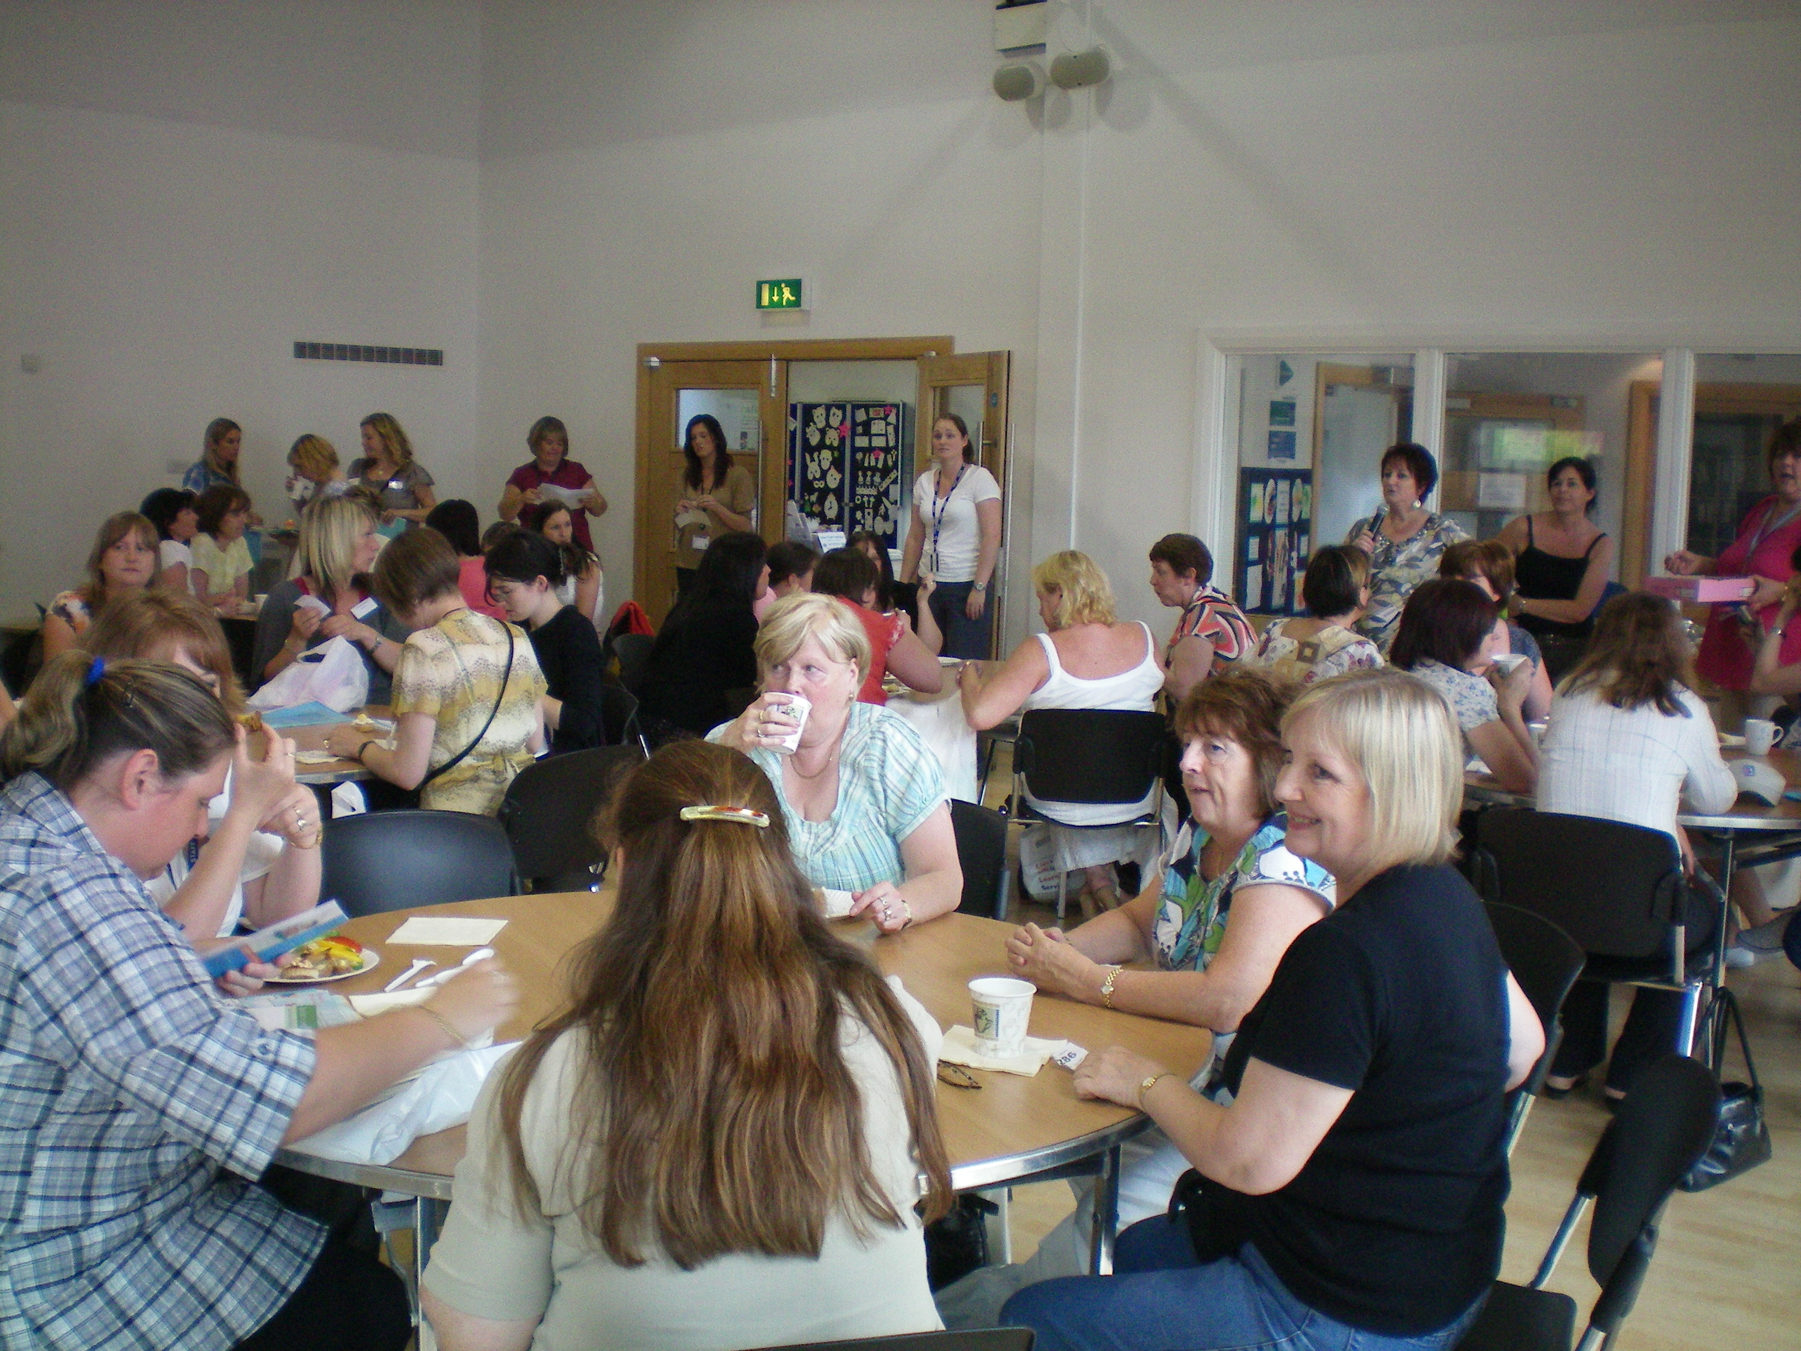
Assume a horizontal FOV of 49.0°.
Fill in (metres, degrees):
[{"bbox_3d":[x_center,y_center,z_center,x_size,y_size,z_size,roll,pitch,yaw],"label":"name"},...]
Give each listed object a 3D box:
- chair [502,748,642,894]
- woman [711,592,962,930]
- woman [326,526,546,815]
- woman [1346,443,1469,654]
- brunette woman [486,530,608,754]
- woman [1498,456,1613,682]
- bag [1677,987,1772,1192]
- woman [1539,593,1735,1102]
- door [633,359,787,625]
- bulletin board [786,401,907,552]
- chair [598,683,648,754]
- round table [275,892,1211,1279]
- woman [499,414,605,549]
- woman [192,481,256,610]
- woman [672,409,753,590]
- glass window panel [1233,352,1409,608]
[{"bbox_3d":[-0.930,0.548,4.969,0.460,0.790,0.500,-4,8,-43],"label":"chair"},{"bbox_3d":[-0.143,0.482,3.774,0.520,1.260,0.760,3,6,16],"label":"woman"},{"bbox_3d":[-1.127,0.324,4.820,0.440,1.310,0.660,-3,8,-36],"label":"woman"},{"bbox_3d":[1.889,-0.064,7.535,0.460,1.626,0.330,5,7,31],"label":"woman"},{"bbox_3d":[-1.190,0.222,5.748,0.720,1.260,0.480,0,6,-12],"label":"brunette woman"},{"bbox_3d":[2.595,-0.072,7.934,0.470,1.598,0.310,4,6,20],"label":"woman"},{"bbox_3d":[1.803,0.897,4.320,0.240,0.420,0.130,0,6,-12],"label":"bag"},{"bbox_3d":[1.743,0.454,4.660,0.450,1.240,0.700,6,8,33],"label":"woman"},{"bbox_3d":[-1.037,-0.697,10.806,0.980,2.040,0.060,6,7,34],"label":"door"},{"bbox_3d":[-0.352,-1.237,12.200,1.200,0.950,0.080,7,8,43],"label":"bulletin board"},{"bbox_3d":[-1.102,0.447,6.037,0.550,0.790,0.520,-1,7,-25],"label":"chair"},{"bbox_3d":[-0.314,0.839,2.897,1.500,0.730,1.500,1,6,0],"label":"round table"},{"bbox_3d":[-1.680,-0.413,9.500,0.520,1.670,0.400,1,6,-9],"label":"woman"},{"bbox_3d":[-3.146,-0.211,9.251,0.430,1.280,0.650,-3,7,-37],"label":"woman"},{"bbox_3d":[-0.919,-0.449,9.750,0.450,1.680,0.340,4,7,23],"label":"woman"},{"bbox_3d":[1.756,-0.800,8.240,0.810,1.084,0.060,6,8,37],"label":"glass window panel"}]

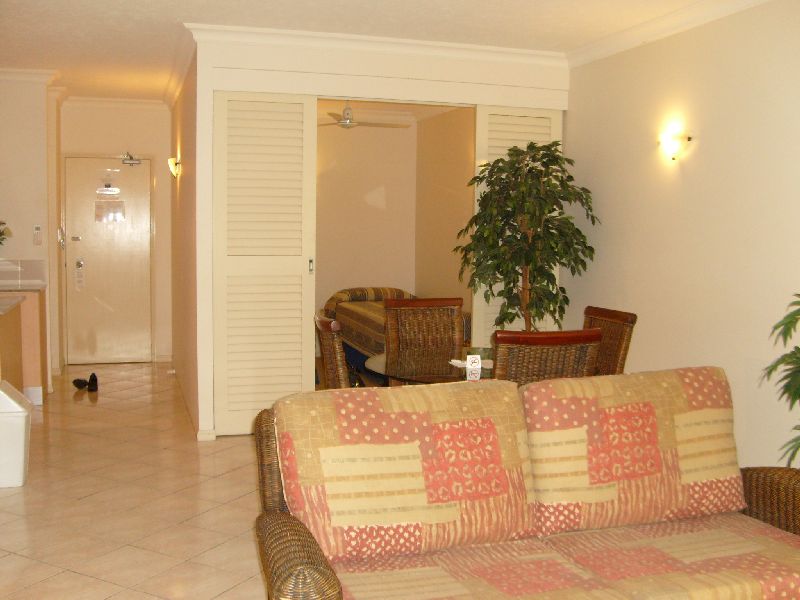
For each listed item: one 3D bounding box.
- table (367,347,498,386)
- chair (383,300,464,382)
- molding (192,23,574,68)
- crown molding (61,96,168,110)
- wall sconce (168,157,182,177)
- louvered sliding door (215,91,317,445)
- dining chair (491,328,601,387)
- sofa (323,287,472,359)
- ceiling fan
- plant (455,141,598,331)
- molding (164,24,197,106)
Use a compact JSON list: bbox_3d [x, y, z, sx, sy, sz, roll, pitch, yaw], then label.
[{"bbox_3d":[0.366,0.681,4.294,1.150,0.730,1.150,-1,6,-19],"label":"table"},{"bbox_3d":[0.229,0.506,4.814,0.500,0.980,0.580,-1,6,-19],"label":"chair"},{"bbox_3d":[-0.042,-1.708,5.543,2.790,0.100,0.090,-1,6,-19],"label":"molding"},{"bbox_3d":[-2.766,-1.935,7.921,1.040,0.100,0.090,-1,6,-19],"label":"crown molding"},{"bbox_3d":[-1.938,-1.140,6.921,0.115,0.170,0.250,-1,6,-19],"label":"wall sconce"},{"bbox_3d":[-0.907,-0.222,5.482,0.690,2.280,0.040,-1,6,-19],"label":"louvered sliding door"},{"bbox_3d":[0.556,0.602,3.821,0.500,0.980,0.580,-1,6,-19],"label":"dining chair"},{"bbox_3d":[-0.033,0.324,7.921,1.030,0.770,1.950,-1,6,-19],"label":"sofa"},{"bbox_3d":[-0.473,-1.747,7.393,1.150,0.370,1.150,-1,6,-19],"label":"ceiling fan"},{"bbox_3d":[0.833,-0.029,5.371,0.900,1.960,0.900,-1,6,-19],"label":"plant"},{"bbox_3d":[-1.825,-1.822,6.597,0.090,0.100,3.250,-1,6,-19],"label":"molding"}]

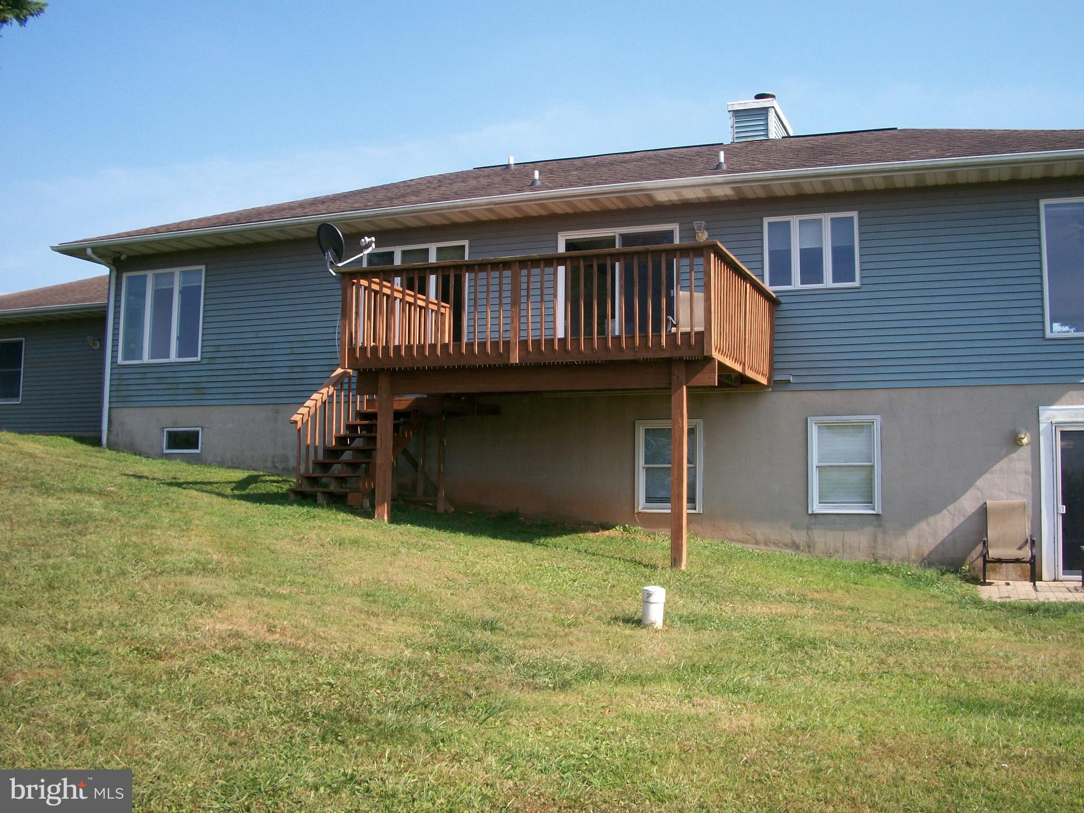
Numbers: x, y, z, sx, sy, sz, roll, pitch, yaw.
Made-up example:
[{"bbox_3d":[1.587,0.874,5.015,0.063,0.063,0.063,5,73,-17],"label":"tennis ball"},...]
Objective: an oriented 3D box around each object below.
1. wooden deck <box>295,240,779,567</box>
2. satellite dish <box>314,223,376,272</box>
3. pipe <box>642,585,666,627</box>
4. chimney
[{"bbox_3d":[-0.210,0.175,14.407,6.000,3.470,4.100,-1,-4,21],"label":"wooden deck"},{"bbox_3d":[-2.407,-1.909,13.576,0.500,0.631,0.730,-3,-6,43],"label":"satellite dish"},{"bbox_3d":[0.888,1.597,8.700,0.183,0.310,0.183,1,-4,21],"label":"pipe"},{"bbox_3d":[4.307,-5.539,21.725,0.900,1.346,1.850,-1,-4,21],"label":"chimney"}]

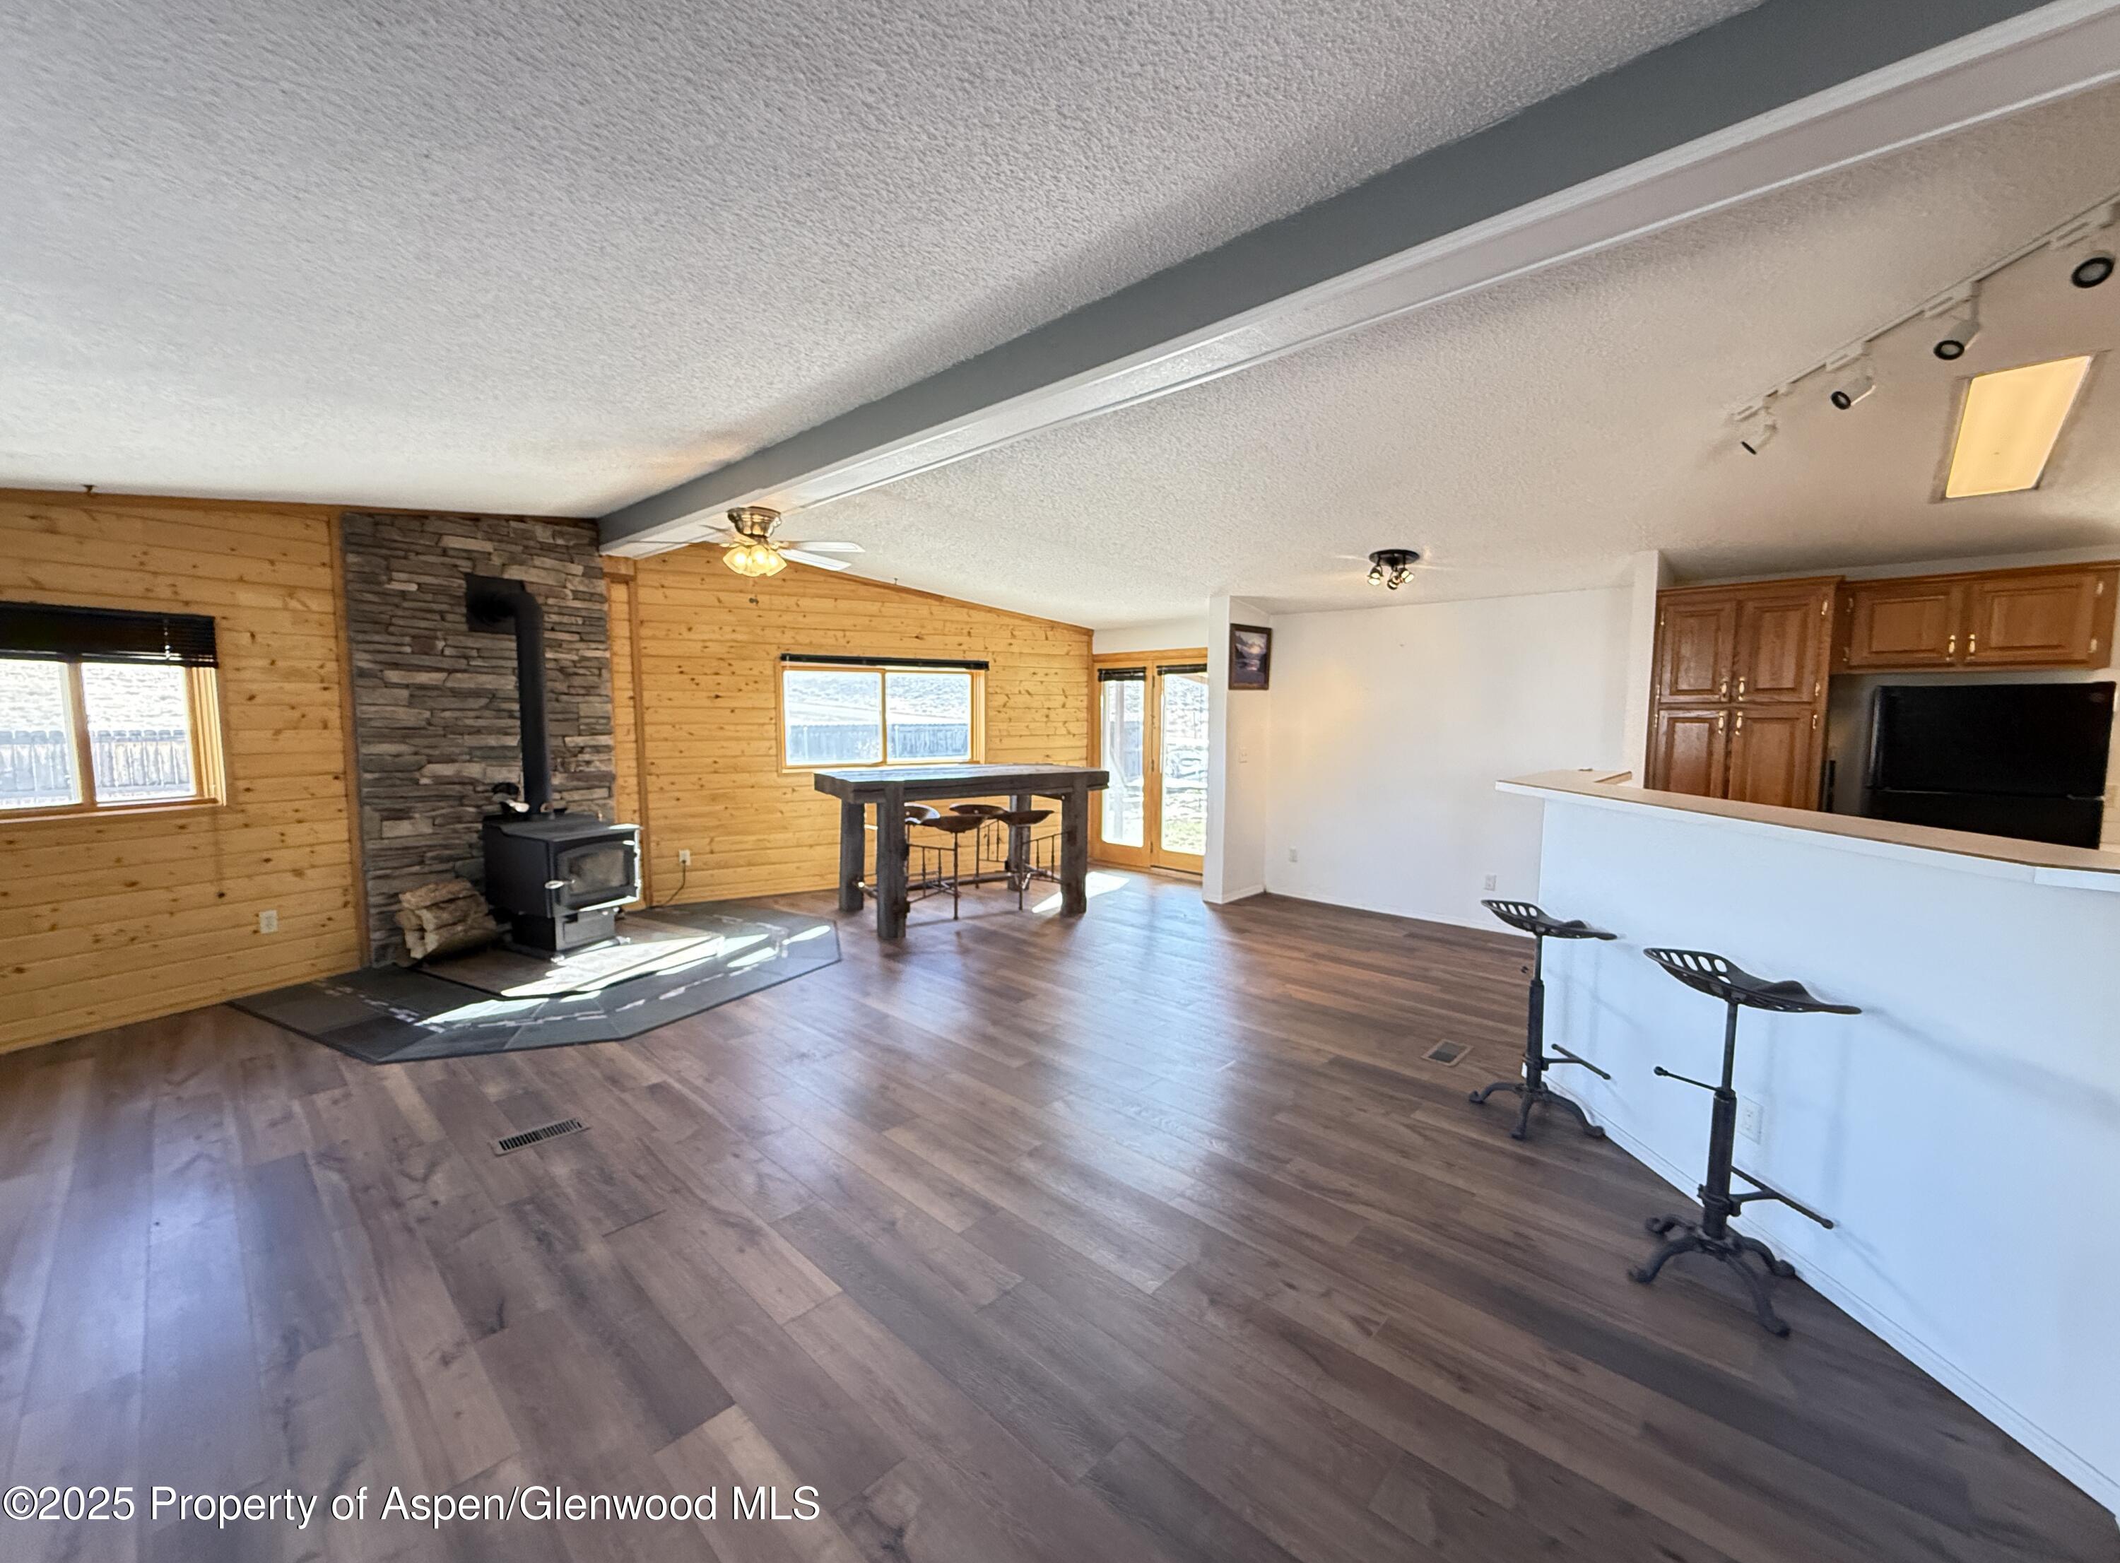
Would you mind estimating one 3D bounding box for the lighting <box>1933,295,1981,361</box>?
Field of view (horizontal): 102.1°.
[{"bbox_3d":[2.438,-1.232,2.322,0.119,0.184,0.070,-1,5,-11],"label":"lighting"}]

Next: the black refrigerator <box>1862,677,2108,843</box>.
[{"bbox_3d":[4.320,0.386,4.090,0.715,1.655,0.750,5,7,44],"label":"black refrigerator"}]

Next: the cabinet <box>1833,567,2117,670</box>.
[{"bbox_3d":[4.449,-0.768,4.230,0.915,0.460,0.330,5,7,44],"label":"cabinet"}]

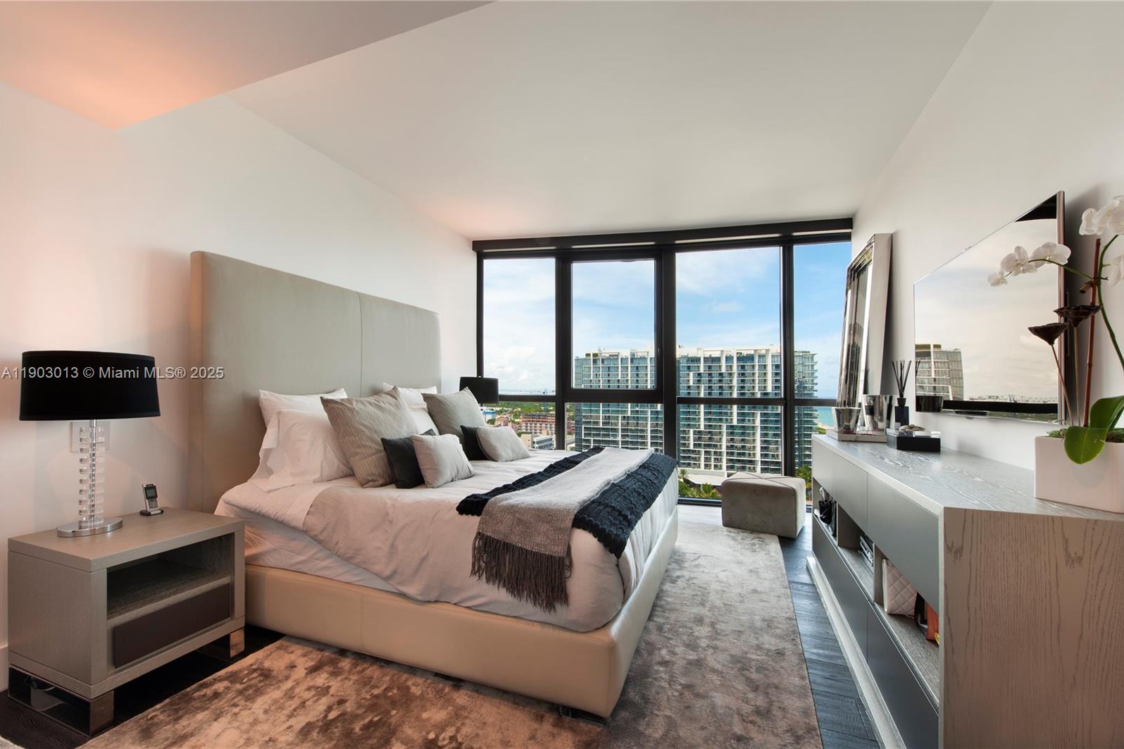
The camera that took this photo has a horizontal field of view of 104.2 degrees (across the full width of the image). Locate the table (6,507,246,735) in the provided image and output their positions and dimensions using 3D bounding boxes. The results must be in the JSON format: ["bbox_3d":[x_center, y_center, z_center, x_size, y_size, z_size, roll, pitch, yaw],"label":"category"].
[{"bbox_3d":[-1.836,0.960,1.876,0.606,0.608,0.516,-1,-2,21],"label":"table"}]

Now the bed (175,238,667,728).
[{"bbox_3d":[-0.552,0.344,2.831,2.276,1.936,1.963,-1,-2,21],"label":"bed"}]

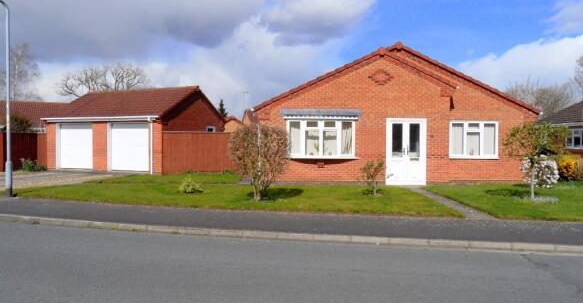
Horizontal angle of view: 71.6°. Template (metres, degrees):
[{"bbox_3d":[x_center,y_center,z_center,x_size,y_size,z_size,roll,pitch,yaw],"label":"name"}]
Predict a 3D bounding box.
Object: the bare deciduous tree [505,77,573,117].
[{"bbox_3d":[26.070,-3.640,43.000,7.200,8.500,6.800,0,1,0],"label":"bare deciduous tree"}]

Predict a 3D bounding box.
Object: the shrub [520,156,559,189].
[{"bbox_3d":[8.040,0.625,13.100,1.100,1.080,1.000,0,1,0],"label":"shrub"}]

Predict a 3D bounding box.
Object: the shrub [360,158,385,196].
[{"bbox_3d":[2.225,0.674,11.100,0.660,1.050,0.600,0,1,0],"label":"shrub"}]

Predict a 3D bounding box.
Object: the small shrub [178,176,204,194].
[{"bbox_3d":[-2.846,0.905,11.500,0.730,0.500,0.650,0,1,0],"label":"small shrub"}]

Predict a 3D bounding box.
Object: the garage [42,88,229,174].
[{"bbox_3d":[-7.840,-1.133,20.940,7.150,4.030,5.300,1,1,22],"label":"garage"}]

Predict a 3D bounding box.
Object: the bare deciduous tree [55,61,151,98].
[{"bbox_3d":[-19.644,-4.493,42.000,9.200,9.700,8.400,0,1,0],"label":"bare deciduous tree"}]

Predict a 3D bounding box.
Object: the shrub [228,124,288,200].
[{"bbox_3d":[-0.813,0.286,9.950,1.470,1.860,1.350,0,1,0],"label":"shrub"}]

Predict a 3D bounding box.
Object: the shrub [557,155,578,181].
[{"bbox_3d":[10.733,0.617,15.800,0.900,1.000,0.850,0,1,0],"label":"shrub"}]

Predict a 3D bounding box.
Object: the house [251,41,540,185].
[{"bbox_3d":[3.780,-1.450,18.500,10.150,4.930,10.500,0,1,0],"label":"house"}]

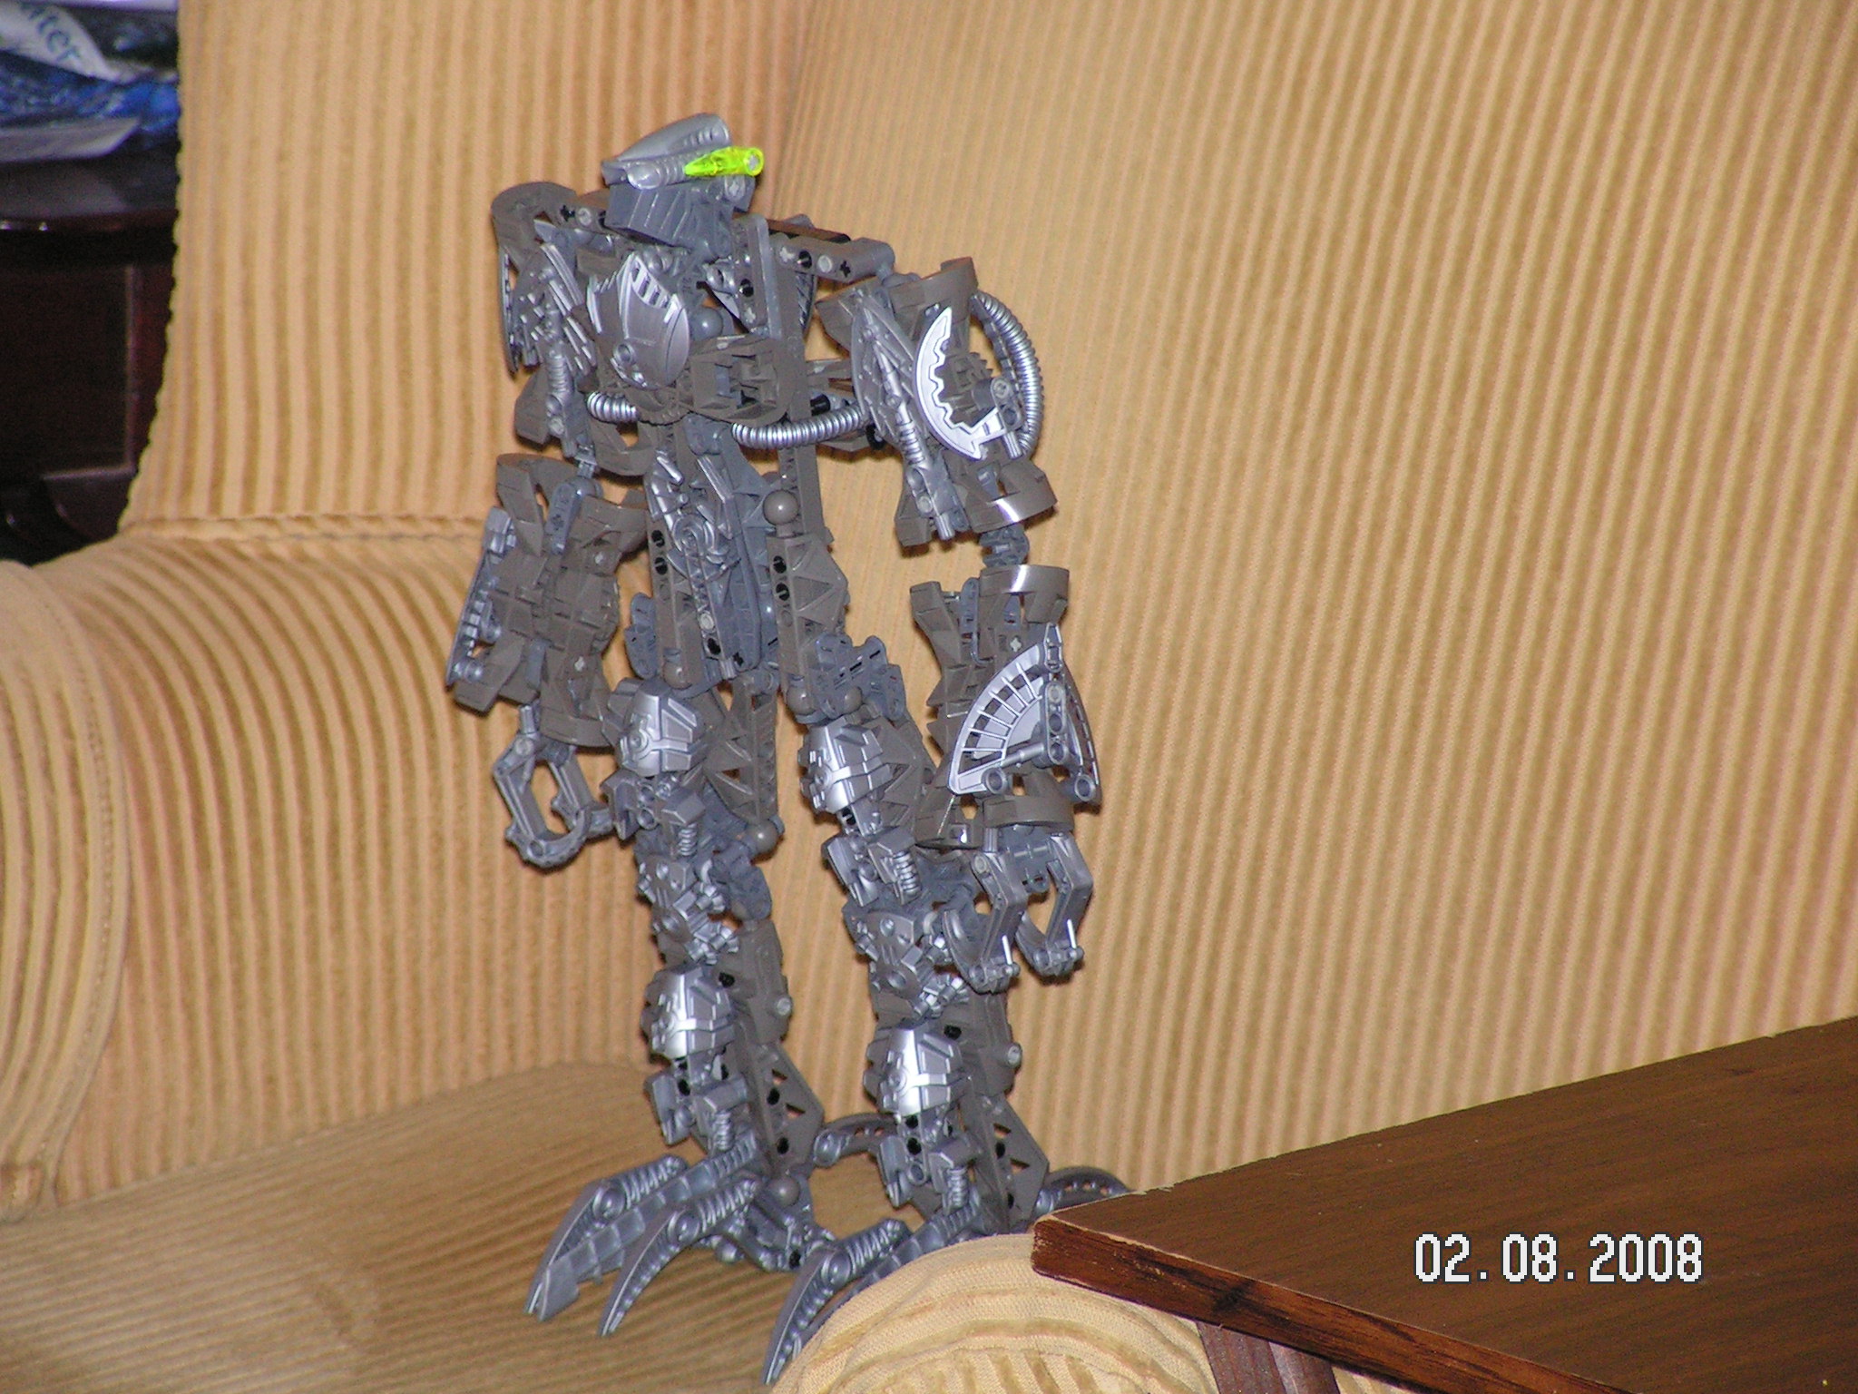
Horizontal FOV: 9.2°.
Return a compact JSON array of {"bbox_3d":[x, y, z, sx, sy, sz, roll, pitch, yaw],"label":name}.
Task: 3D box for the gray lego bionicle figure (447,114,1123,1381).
[{"bbox_3d":[-0.035,0.004,3.230,0.148,0.352,0.210,-15,20,-41],"label":"gray lego bionicle figure"}]

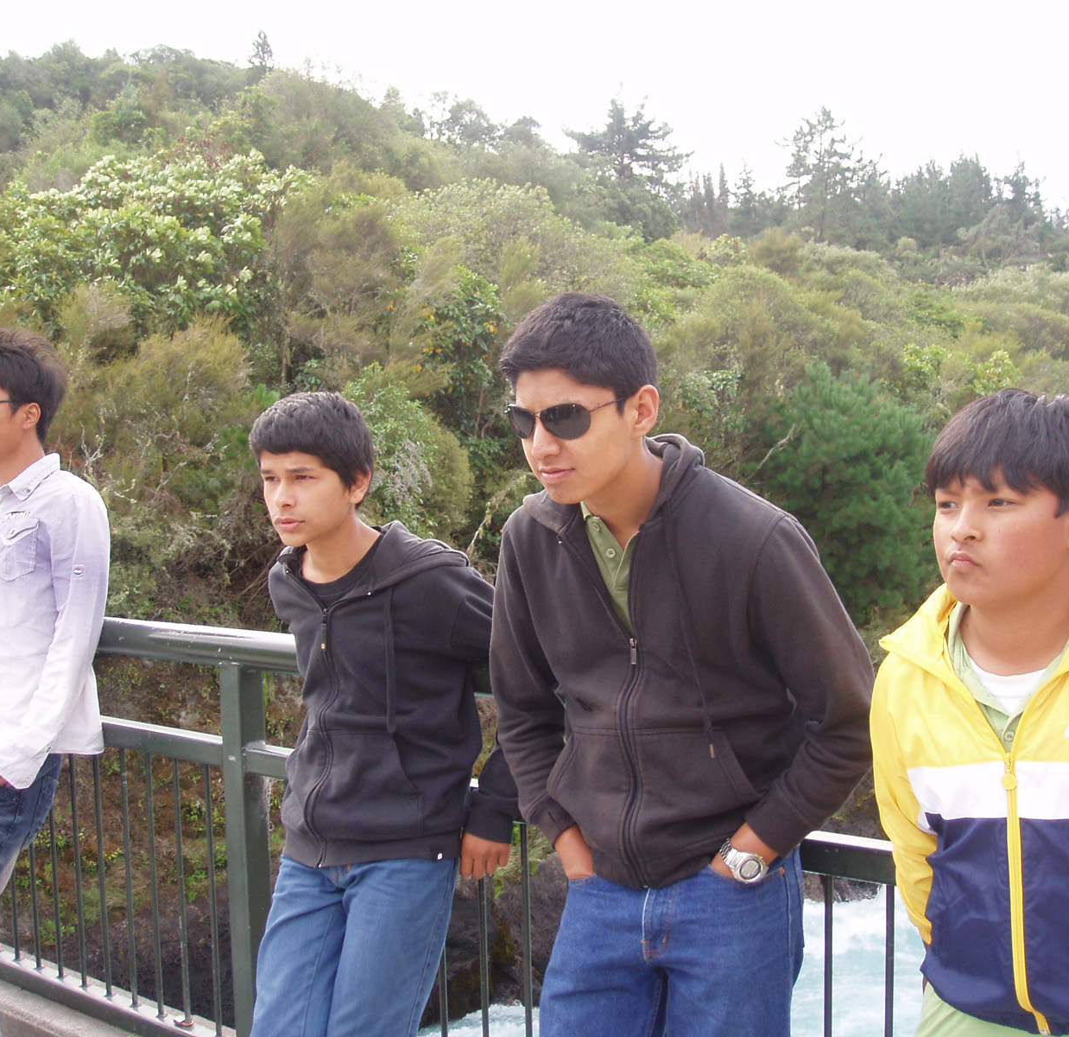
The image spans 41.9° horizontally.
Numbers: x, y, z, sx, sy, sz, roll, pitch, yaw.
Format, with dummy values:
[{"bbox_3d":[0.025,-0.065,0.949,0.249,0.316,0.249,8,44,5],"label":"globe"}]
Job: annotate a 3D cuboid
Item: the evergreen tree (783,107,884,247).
[{"bbox_3d":[24.390,-27.870,114.140,8.210,11.320,8.210,0,6,12],"label":"evergreen tree"}]

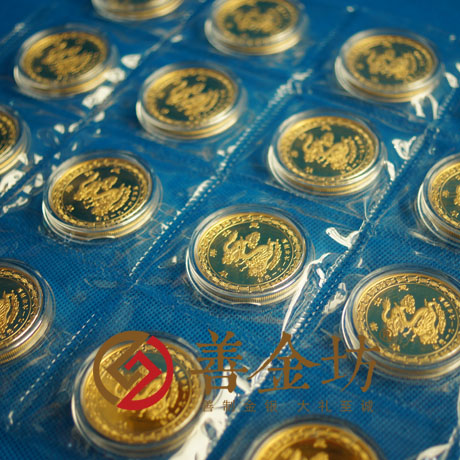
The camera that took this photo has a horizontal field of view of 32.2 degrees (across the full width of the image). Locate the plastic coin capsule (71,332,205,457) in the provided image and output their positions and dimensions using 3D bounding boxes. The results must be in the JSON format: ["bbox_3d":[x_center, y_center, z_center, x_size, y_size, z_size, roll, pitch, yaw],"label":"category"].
[{"bbox_3d":[-0.031,0.055,0.270,0.046,0.006,0.046,-4,47,0],"label":"plastic coin capsule"}]

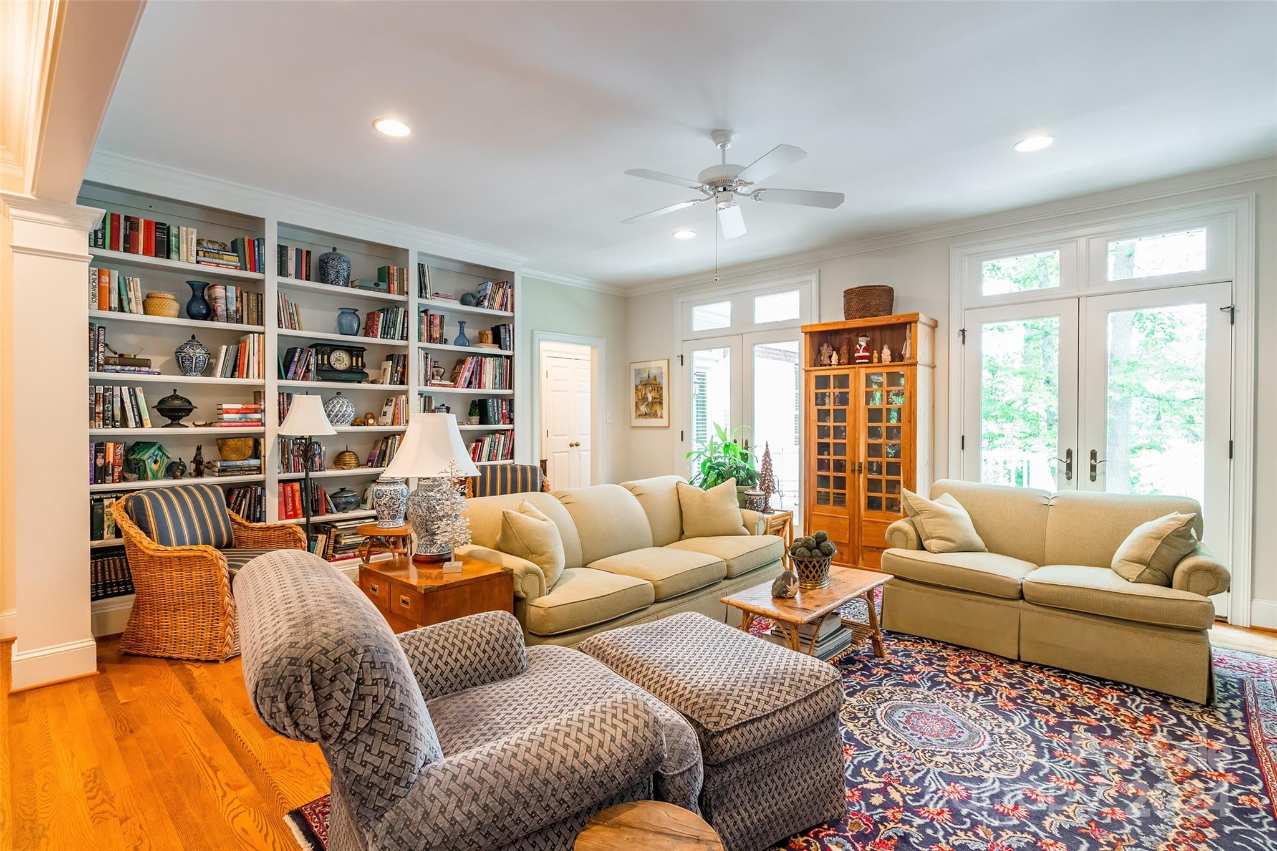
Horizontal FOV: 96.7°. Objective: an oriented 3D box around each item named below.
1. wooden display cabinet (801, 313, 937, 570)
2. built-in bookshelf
[{"bbox_3d":[1.824,0.184,4.506,0.880,1.970,0.520,1,1,41],"label":"wooden display cabinet"},{"bbox_3d":[-2.199,-0.097,4.226,0.360,2.530,2.875,1,1,45],"label":"built-in bookshelf"}]

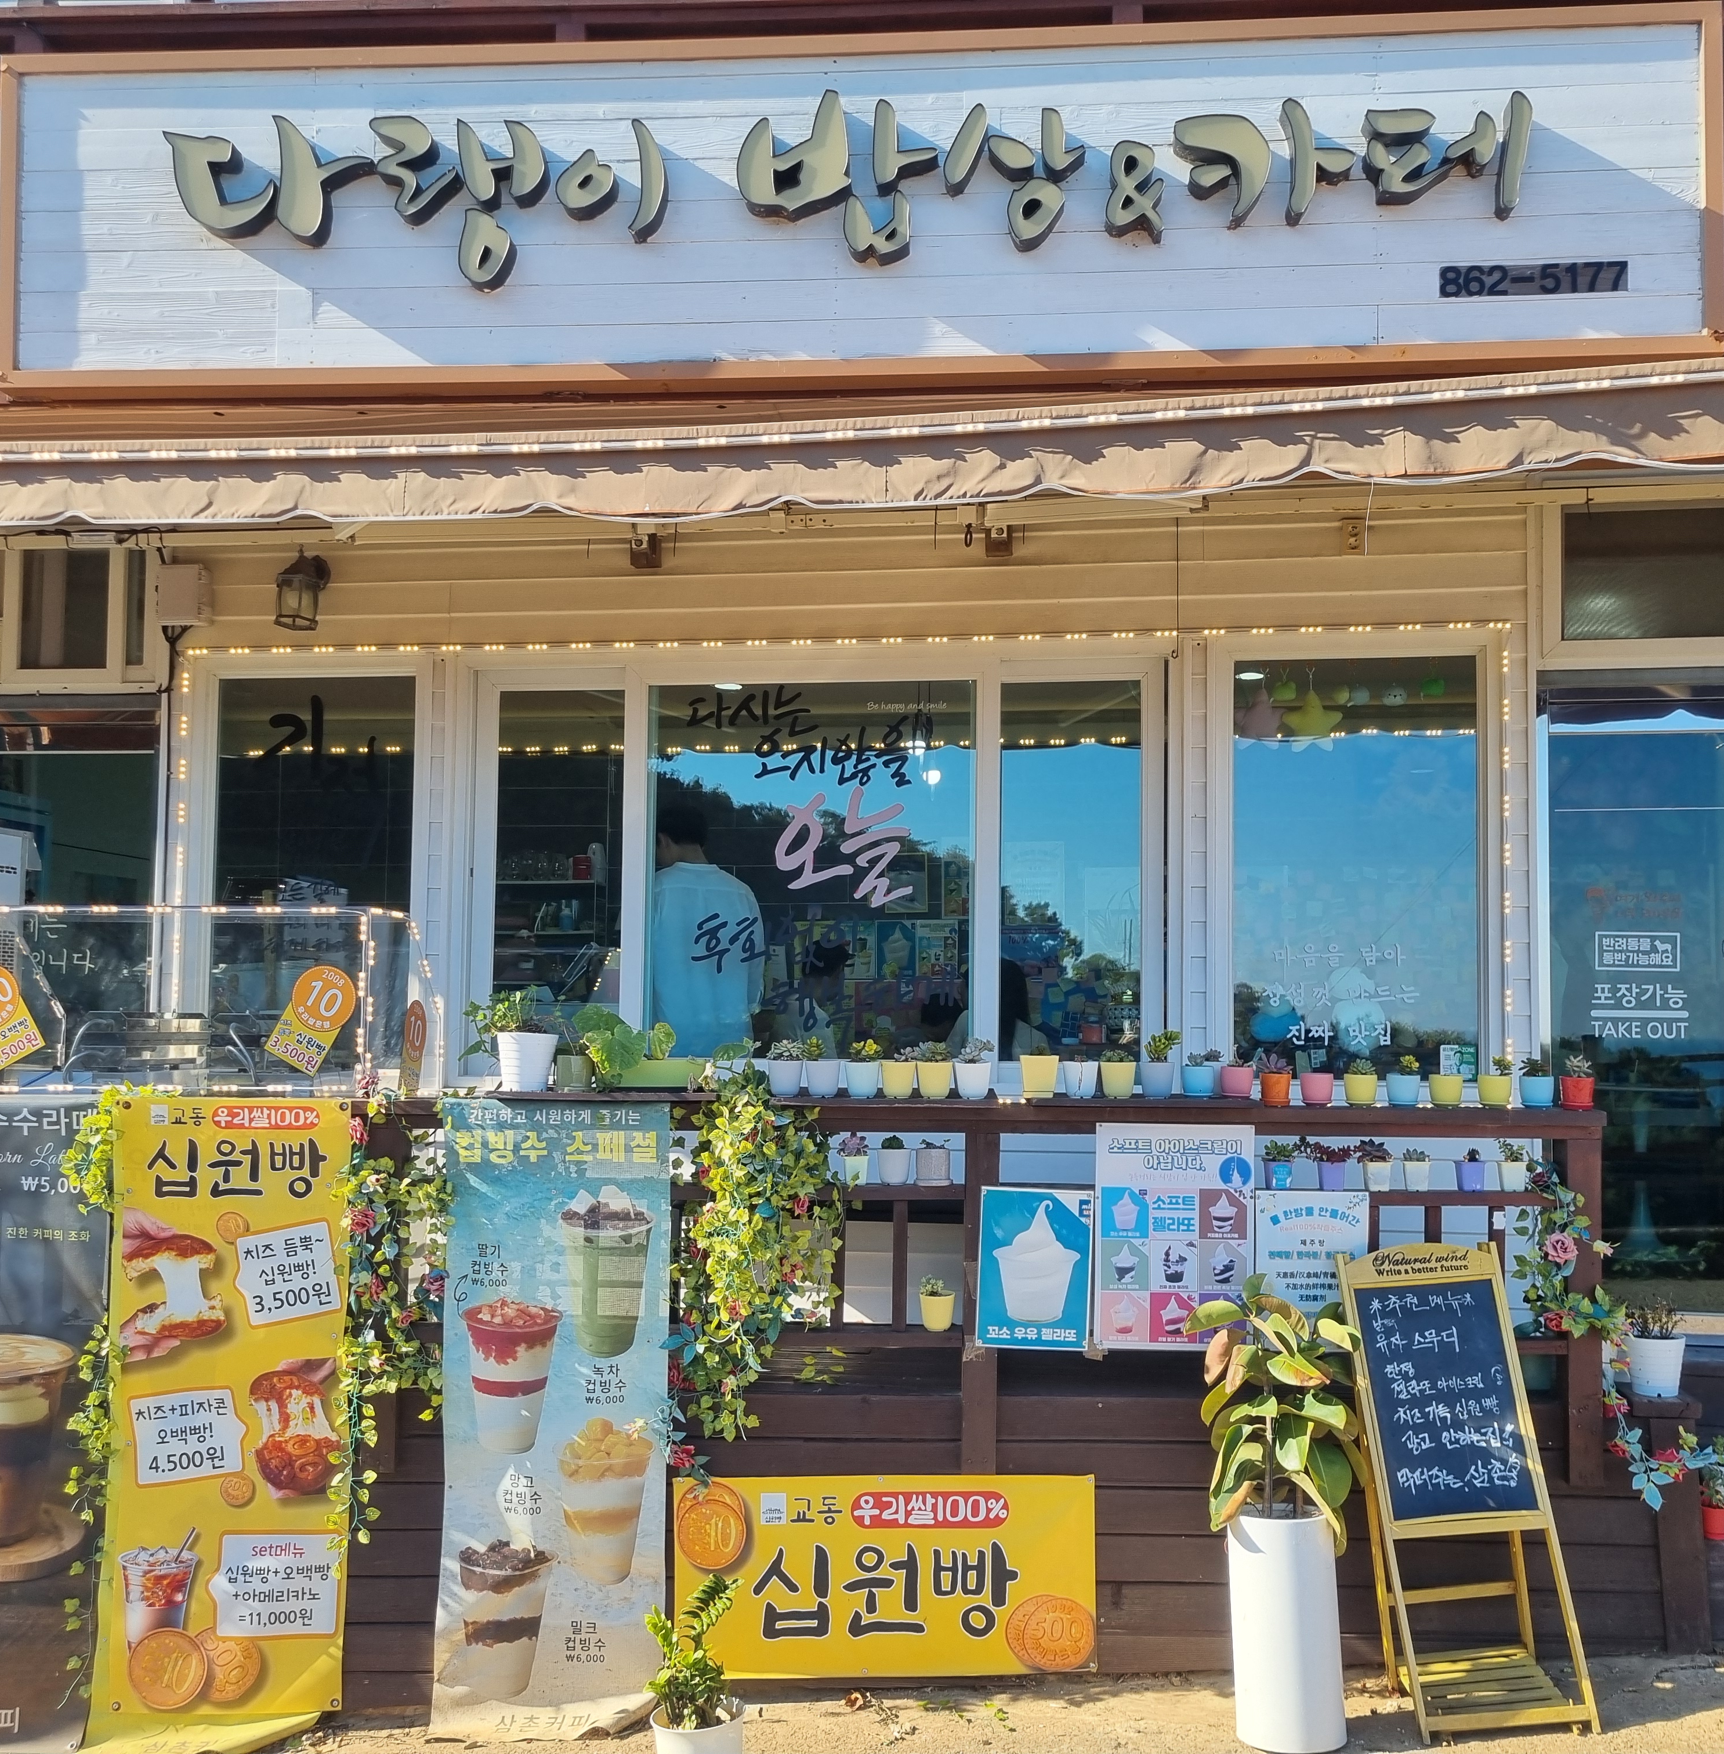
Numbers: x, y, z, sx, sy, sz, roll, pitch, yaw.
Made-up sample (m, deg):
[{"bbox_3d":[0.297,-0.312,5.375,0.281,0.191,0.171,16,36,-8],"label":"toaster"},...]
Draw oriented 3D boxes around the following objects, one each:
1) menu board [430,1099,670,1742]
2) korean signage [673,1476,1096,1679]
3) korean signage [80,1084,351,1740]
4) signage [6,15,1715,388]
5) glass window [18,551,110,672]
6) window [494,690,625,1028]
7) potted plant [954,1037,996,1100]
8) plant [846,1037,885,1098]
[{"bbox_3d":[-0.791,1.371,4.500,0.600,1.600,0.060,0,-5,0],"label":"menu board"},{"bbox_3d":[0.061,1.829,4.590,1.100,0.520,0.030,0,-3,1],"label":"korean signage"},{"bbox_3d":[-1.666,1.419,4.570,0.650,1.680,0.060,1,-2,1],"label":"korean signage"},{"bbox_3d":[-0.069,-2.031,5.315,5.160,1.021,0.130,0,-3,4],"label":"signage"},{"bbox_3d":[-2.909,-0.971,6.400,0.335,0.430,0.050,0,-4,9],"label":"glass window"},{"bbox_3d":[-1.038,-0.047,6.050,0.470,1.200,0.050,0,-3,8],"label":"window"},{"bbox_3d":[0.306,0.515,4.740,0.112,0.167,0.108,1,-3,1],"label":"potted plant"},{"bbox_3d":[0.007,0.509,4.690,0.100,0.164,0.095,0,-3,3],"label":"plant"}]

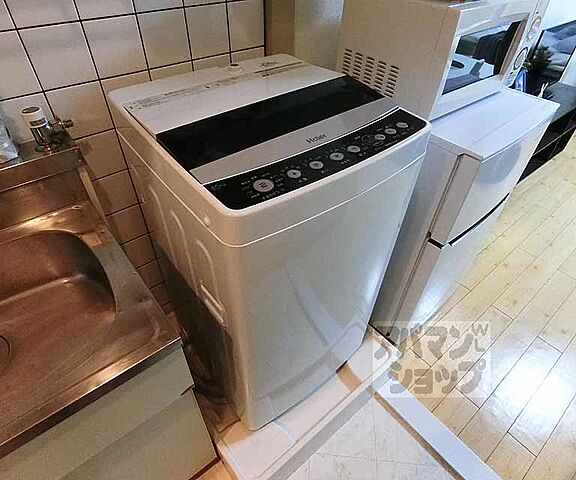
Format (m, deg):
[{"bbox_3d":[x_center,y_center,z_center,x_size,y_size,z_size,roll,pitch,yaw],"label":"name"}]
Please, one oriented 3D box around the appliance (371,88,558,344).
[{"bbox_3d":[0.503,-0.128,1.364,0.478,0.885,0.510,-30,51,-27],"label":"appliance"}]

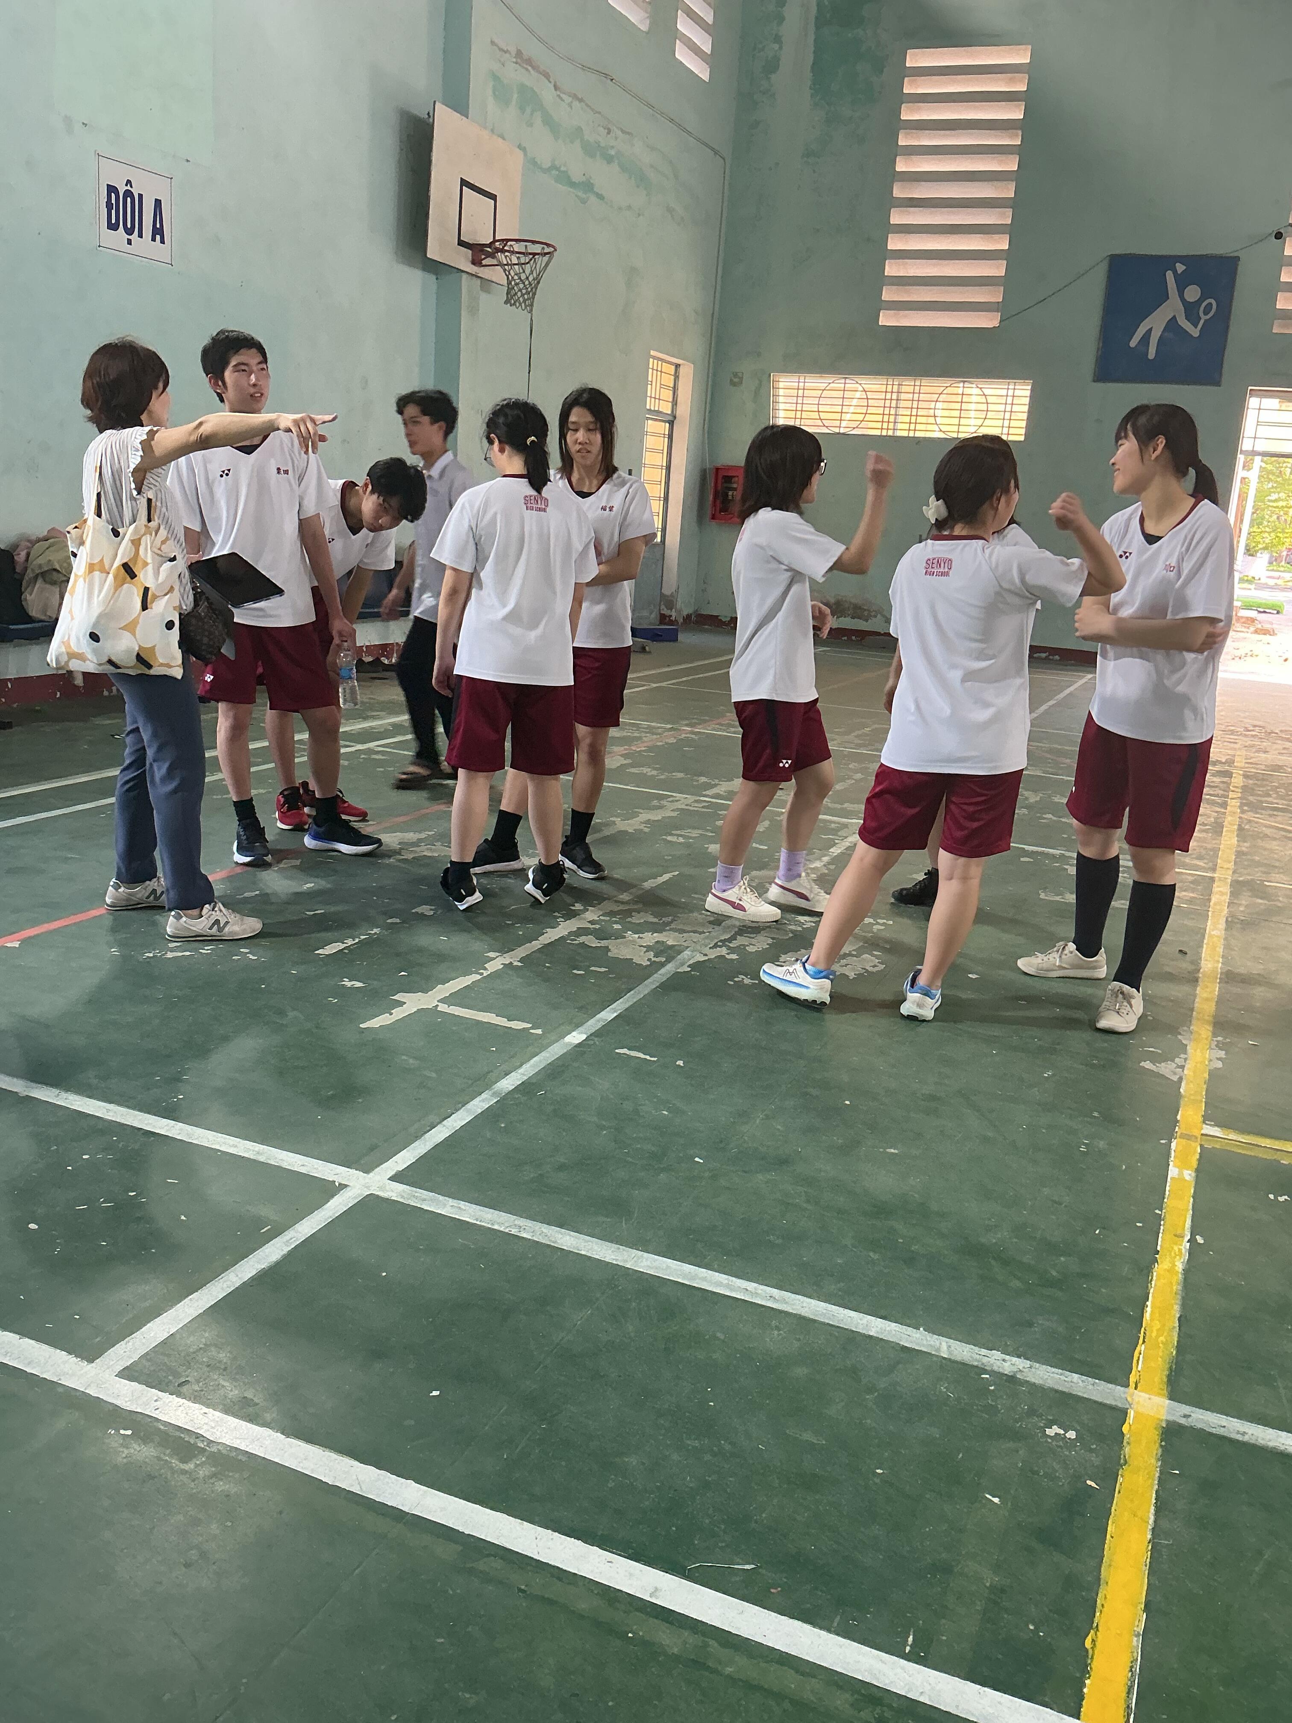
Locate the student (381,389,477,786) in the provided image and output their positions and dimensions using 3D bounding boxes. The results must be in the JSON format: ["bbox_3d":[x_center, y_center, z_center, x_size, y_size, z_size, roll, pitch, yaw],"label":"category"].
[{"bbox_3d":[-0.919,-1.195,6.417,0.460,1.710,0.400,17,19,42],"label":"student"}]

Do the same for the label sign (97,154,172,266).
[{"bbox_3d":[-2.835,-3.610,8.009,0.020,0.485,0.595,10,15,21],"label":"label sign"}]

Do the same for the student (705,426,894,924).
[{"bbox_3d":[0.483,-0.596,4.676,0.510,1.575,0.460,5,14,5],"label":"student"}]

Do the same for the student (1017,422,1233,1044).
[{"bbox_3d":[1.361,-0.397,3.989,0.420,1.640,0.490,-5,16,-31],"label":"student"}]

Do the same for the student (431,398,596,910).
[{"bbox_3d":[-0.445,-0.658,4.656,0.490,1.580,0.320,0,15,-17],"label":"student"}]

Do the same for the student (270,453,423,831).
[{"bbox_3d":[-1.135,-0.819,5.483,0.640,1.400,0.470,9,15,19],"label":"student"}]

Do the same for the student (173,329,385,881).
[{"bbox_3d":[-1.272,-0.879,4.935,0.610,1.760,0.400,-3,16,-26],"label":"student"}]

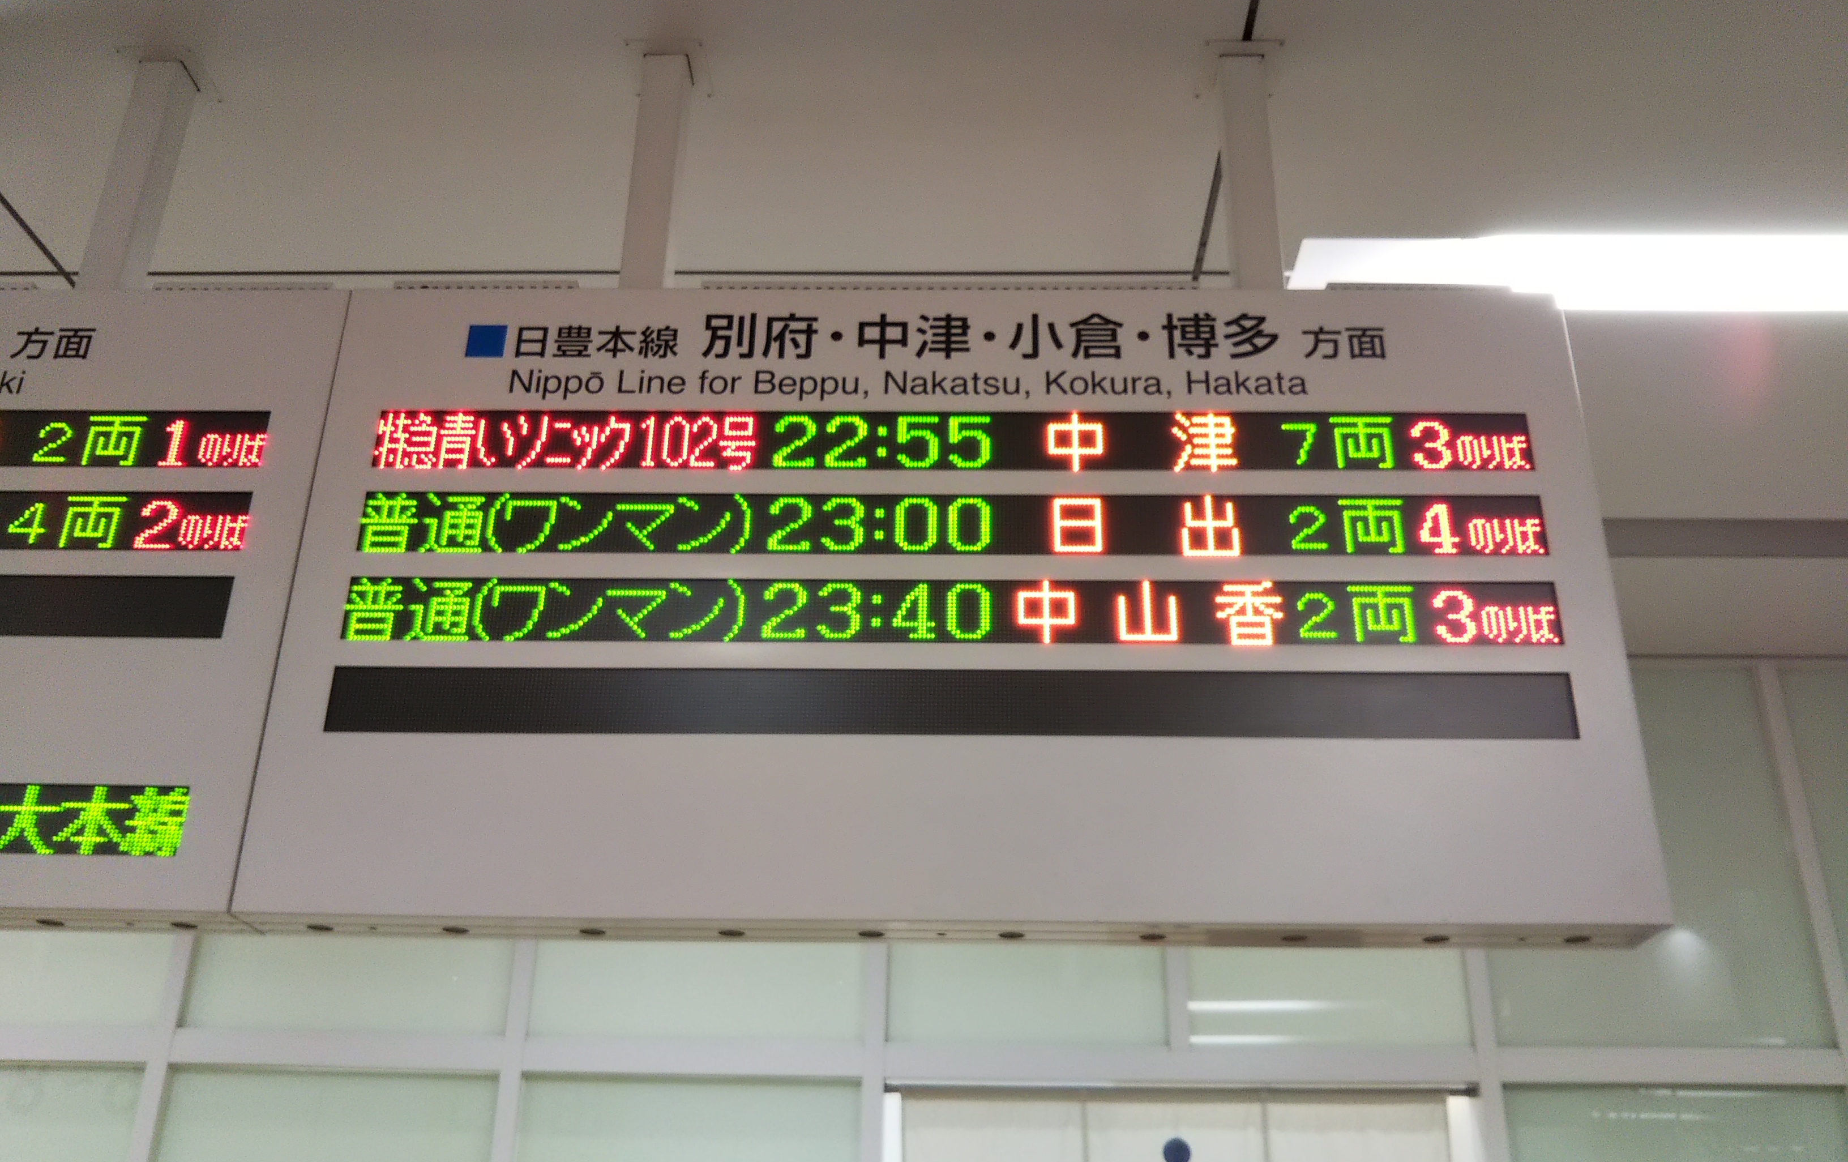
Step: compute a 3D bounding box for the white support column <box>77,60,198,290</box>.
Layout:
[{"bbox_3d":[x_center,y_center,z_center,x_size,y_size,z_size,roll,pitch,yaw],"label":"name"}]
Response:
[{"bbox_3d":[-1.698,-0.844,3.460,0.091,0.646,0.086,0,-25,1],"label":"white support column"}]

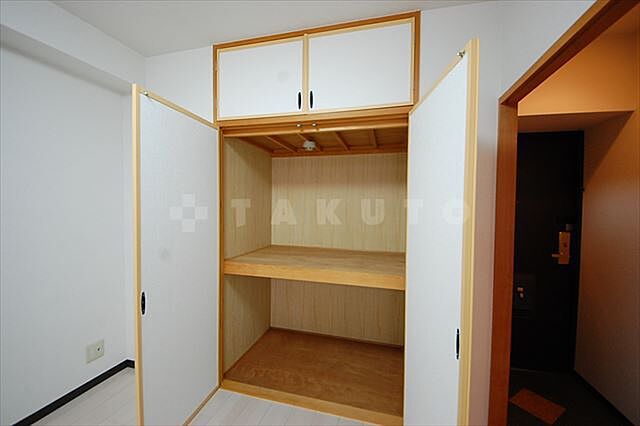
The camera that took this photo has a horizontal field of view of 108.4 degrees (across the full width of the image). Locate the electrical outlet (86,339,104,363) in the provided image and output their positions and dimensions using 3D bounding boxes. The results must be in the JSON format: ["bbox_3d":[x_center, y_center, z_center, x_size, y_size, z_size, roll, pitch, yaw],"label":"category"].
[{"bbox_3d":[-1.594,0.984,1.645,0.011,0.120,0.113,1,2,14],"label":"electrical outlet"}]

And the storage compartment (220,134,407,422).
[{"bbox_3d":[0.000,0.361,1.816,1.220,1.760,0.740,1,2,14],"label":"storage compartment"}]

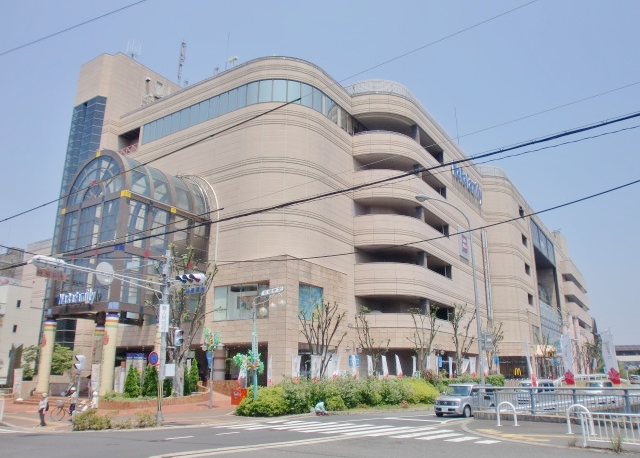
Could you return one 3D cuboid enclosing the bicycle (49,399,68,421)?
[{"bbox_3d":[-12.171,8.778,25.060,1.700,1.030,0.570,5,-16,-17],"label":"bicycle"}]

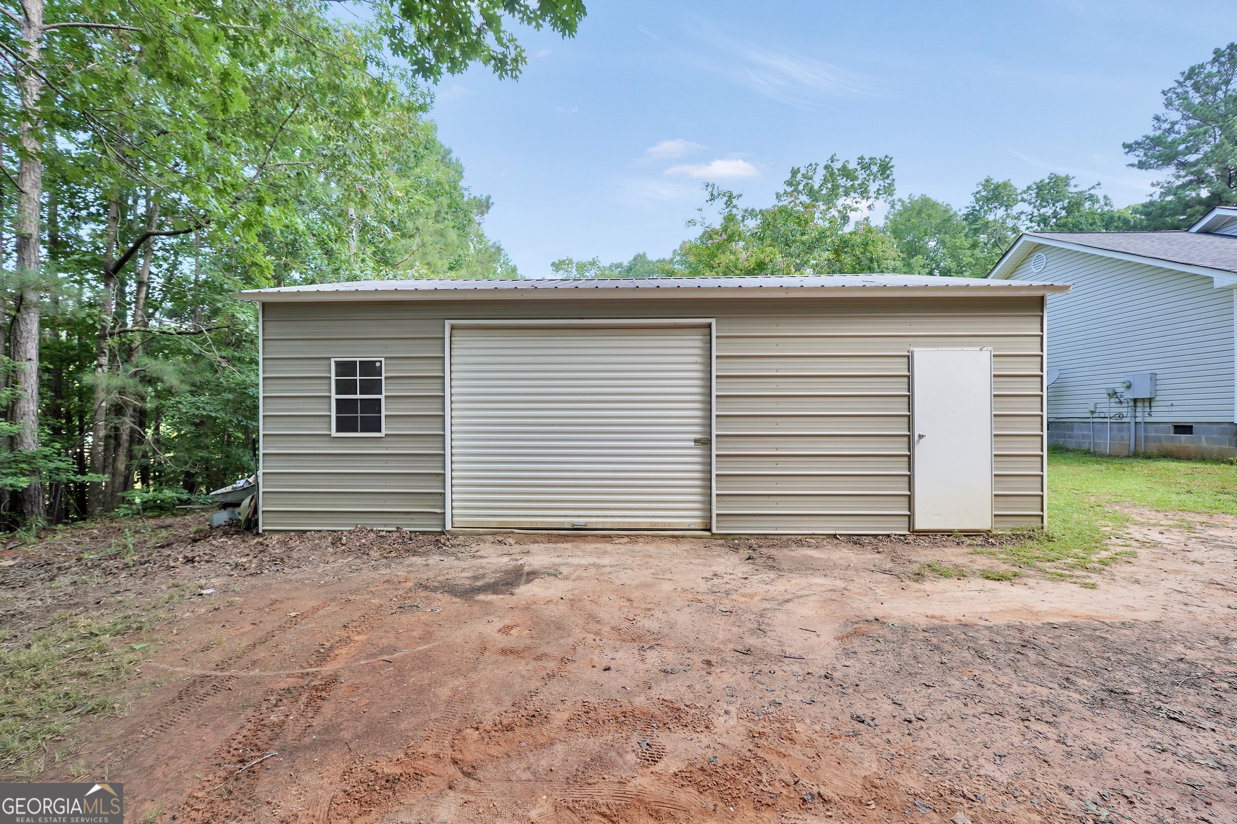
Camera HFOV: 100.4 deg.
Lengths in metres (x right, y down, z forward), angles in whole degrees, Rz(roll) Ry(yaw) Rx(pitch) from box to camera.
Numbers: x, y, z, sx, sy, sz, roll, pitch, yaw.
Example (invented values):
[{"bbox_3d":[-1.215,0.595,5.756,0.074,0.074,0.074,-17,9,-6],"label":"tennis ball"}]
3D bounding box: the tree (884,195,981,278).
[{"bbox_3d":[16.700,-5.200,27.500,6.200,12.600,6.200,0,0,0],"label":"tree"}]

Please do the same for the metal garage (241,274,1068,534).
[{"bbox_3d":[0.430,-0.530,9.420,9.400,3.920,7.200,0,0,2],"label":"metal garage"}]

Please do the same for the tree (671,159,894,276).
[{"bbox_3d":[5.480,-3.600,17.000,7.400,9.600,6.800,0,0,0],"label":"tree"}]

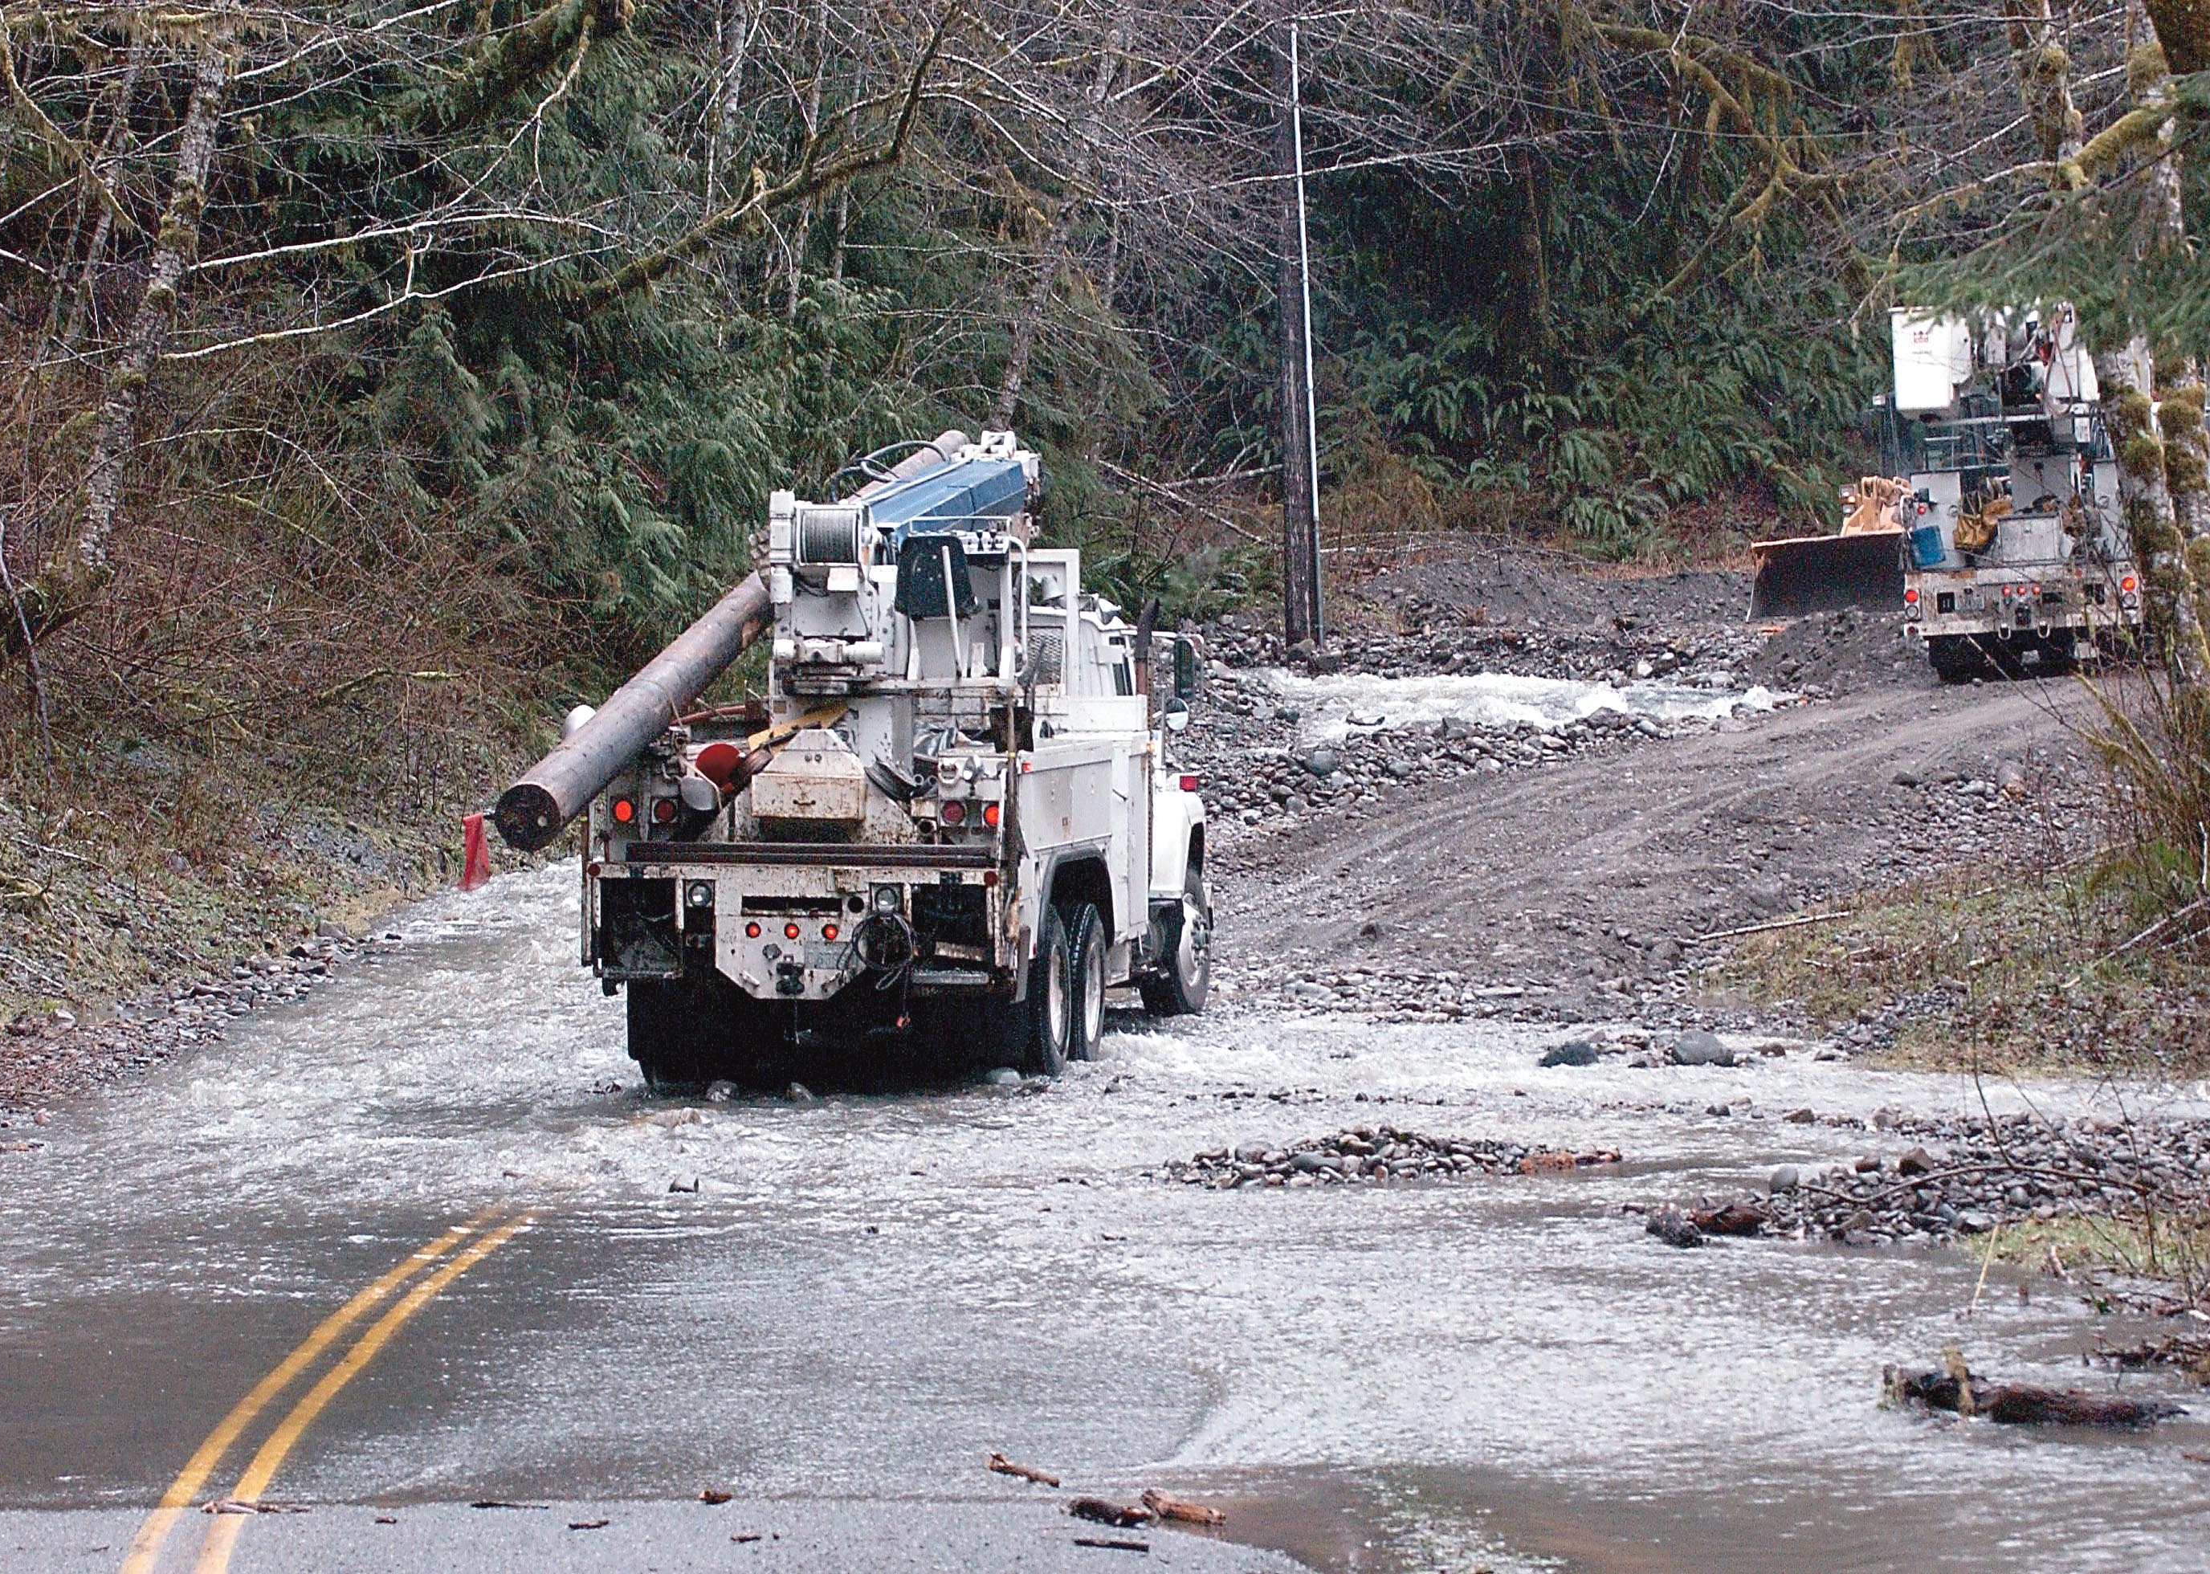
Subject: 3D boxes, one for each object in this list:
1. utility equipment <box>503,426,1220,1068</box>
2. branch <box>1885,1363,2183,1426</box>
[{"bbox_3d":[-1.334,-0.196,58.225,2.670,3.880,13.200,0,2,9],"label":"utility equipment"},{"bbox_3d":[3.390,2.232,35.800,1.080,0.220,0.330,0,1,3],"label":"branch"}]

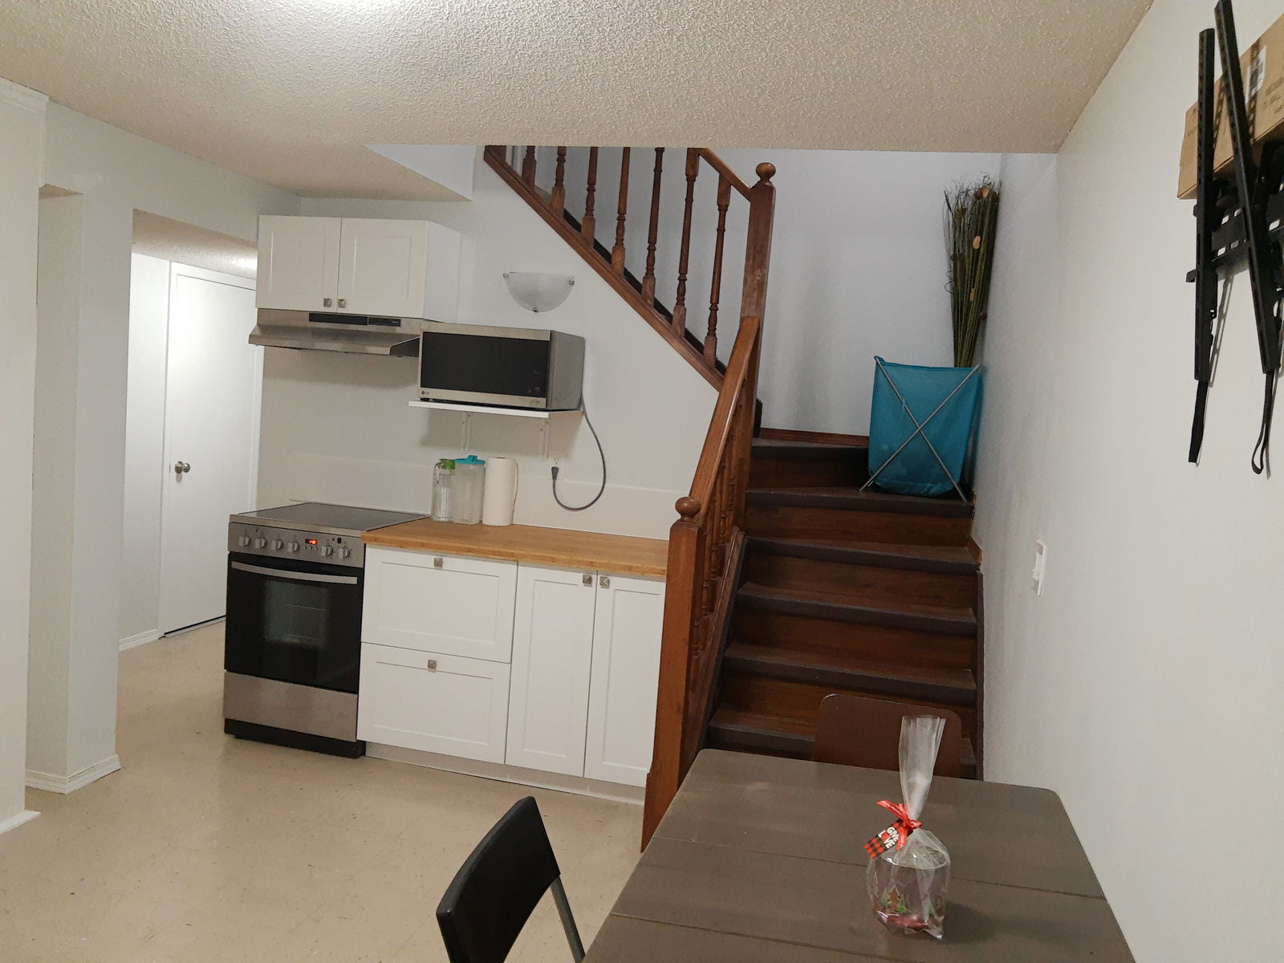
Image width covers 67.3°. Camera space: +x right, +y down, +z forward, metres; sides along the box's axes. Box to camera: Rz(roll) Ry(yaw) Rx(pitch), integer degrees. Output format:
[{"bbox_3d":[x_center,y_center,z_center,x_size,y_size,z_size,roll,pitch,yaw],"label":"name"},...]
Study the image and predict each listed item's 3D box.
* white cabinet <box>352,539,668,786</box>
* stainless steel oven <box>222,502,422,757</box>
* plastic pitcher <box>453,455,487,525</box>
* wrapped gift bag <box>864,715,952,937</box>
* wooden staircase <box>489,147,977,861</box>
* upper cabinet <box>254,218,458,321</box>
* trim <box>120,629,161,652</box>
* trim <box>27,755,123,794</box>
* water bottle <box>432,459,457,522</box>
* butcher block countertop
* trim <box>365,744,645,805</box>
[{"bbox_3d":[-0.413,0.648,3.841,1.213,0.763,0.604,5,6,13],"label":"white cabinet"},{"bbox_3d":[-1.301,0.590,4.019,0.598,0.911,0.588,5,6,13],"label":"stainless steel oven"},{"bbox_3d":[-0.735,0.037,4.126,0.130,0.285,0.130,5,6,14],"label":"plastic pitcher"},{"bbox_3d":[0.398,0.489,1.417,0.120,0.300,0.115,5,6,14],"label":"wrapped gift bag"},{"bbox_3d":[0.253,-0.127,3.916,2.230,2.550,1.900,5,6,14],"label":"wooden staircase"},{"bbox_3d":[-1.189,-0.885,4.060,0.760,0.381,0.325,5,6,13],"label":"upper cabinet"},{"bbox_3d":[-2.622,0.832,5.026,0.017,0.055,0.300,5,6,13],"label":"trim"},{"bbox_3d":[-2.022,1.024,3.429,0.193,0.056,0.246,5,6,13],"label":"trim"},{"bbox_3d":[-0.851,0.038,4.157,0.100,0.260,0.100,5,6,14],"label":"water bottle"},{"bbox_3d":[-0.388,0.248,3.823,1.235,0.038,0.650,5,6,14],"label":"butcher block countertop"},{"bbox_3d":[-0.511,1.093,3.672,1.186,0.088,0.020,5,6,13],"label":"trim"}]

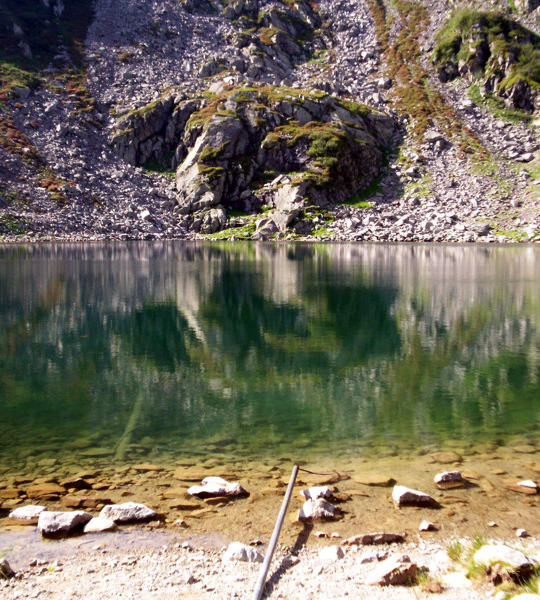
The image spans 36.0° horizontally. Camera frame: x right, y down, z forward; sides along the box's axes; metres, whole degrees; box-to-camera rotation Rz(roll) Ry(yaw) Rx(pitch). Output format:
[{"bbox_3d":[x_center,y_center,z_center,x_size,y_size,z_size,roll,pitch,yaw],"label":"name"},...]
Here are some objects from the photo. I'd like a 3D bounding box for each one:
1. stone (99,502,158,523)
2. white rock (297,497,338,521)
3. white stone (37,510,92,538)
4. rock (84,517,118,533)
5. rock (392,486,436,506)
[{"bbox_3d":[-0.982,1.465,5.767,0.405,0.100,0.210,-1,5,-10],"label":"stone"},{"bbox_3d":[0.332,1.458,5.806,0.285,0.120,0.190,1,5,3],"label":"white rock"},{"bbox_3d":[-1.427,1.562,5.784,0.383,0.138,0.237,-1,5,-14],"label":"white stone"},{"bbox_3d":[-1.190,1.577,5.836,0.225,0.075,0.146,-1,5,-12],"label":"rock"},{"bbox_3d":[1.109,1.509,6.380,0.353,0.116,0.201,1,5,10],"label":"rock"}]

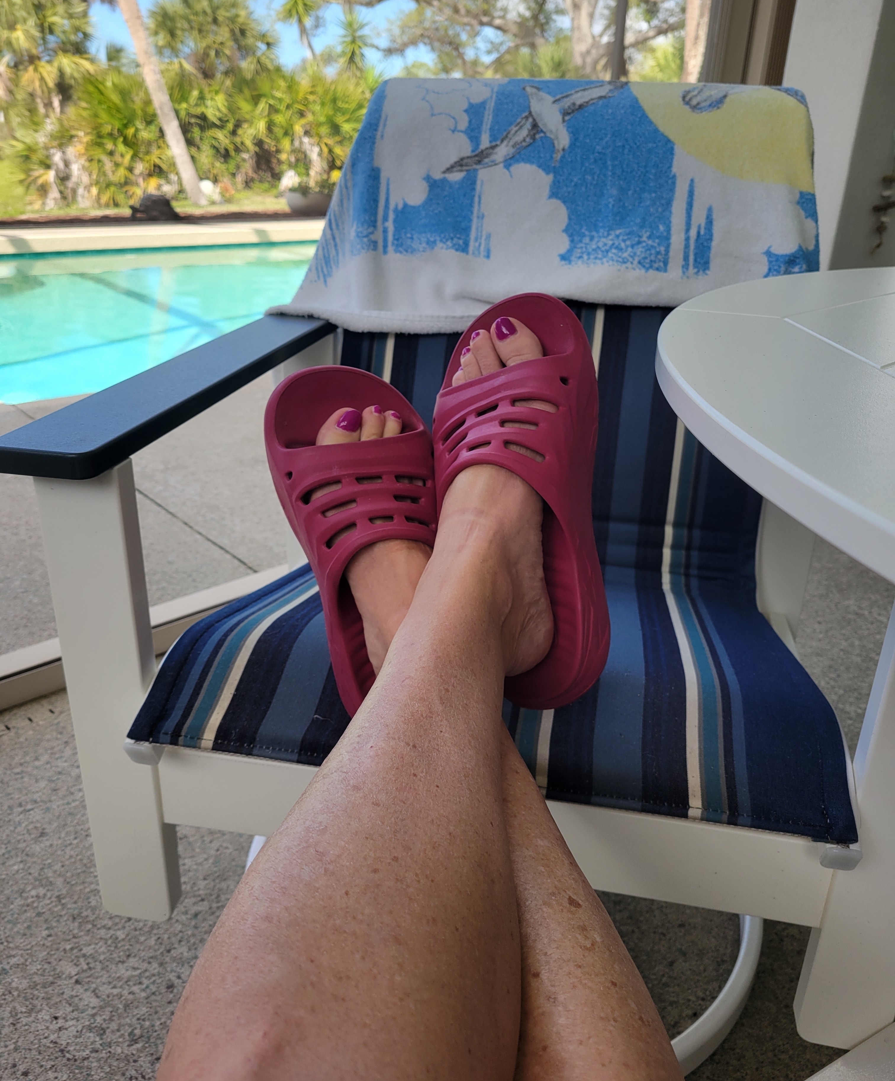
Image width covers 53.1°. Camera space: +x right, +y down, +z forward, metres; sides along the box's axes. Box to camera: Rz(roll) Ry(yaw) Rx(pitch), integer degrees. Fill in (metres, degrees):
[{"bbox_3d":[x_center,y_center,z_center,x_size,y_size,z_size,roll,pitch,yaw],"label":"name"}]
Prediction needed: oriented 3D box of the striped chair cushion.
[{"bbox_3d":[0.086,-0.171,0.876,0.515,0.520,0.741,5,25,9],"label":"striped chair cushion"}]

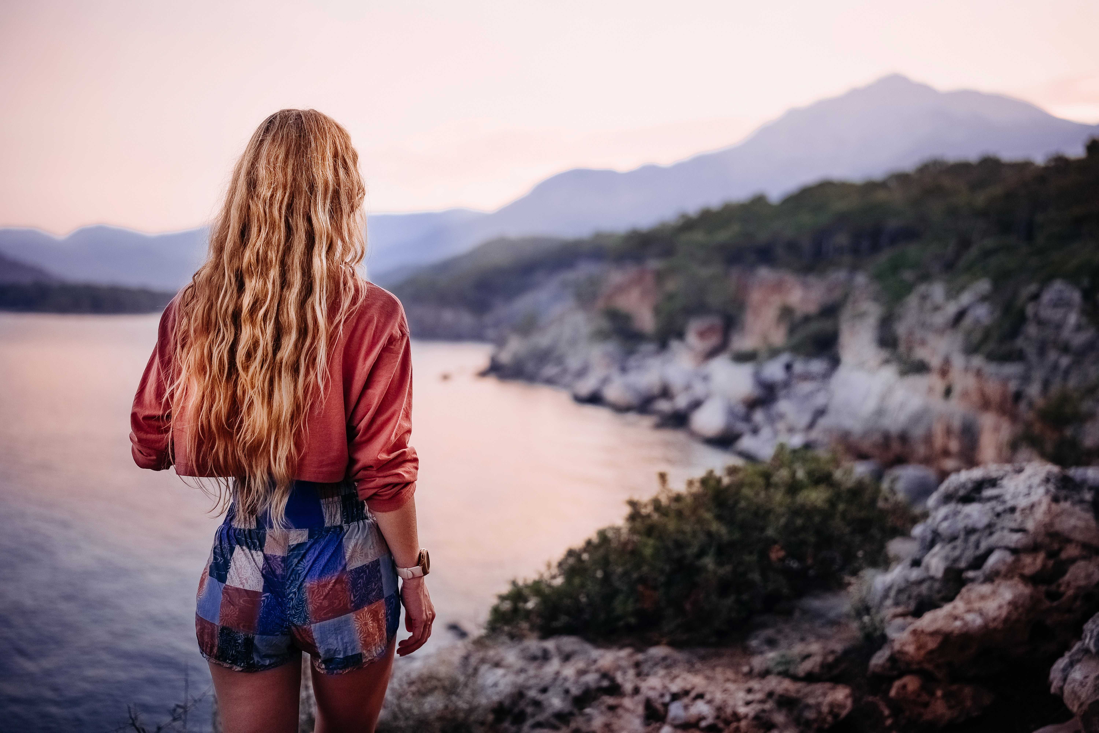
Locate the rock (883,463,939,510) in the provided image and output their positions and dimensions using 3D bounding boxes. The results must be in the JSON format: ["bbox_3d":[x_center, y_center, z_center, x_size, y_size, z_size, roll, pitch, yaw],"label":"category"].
[{"bbox_3d":[6.097,2.040,18.000,0.980,0.780,0.850,1,4,19],"label":"rock"}]

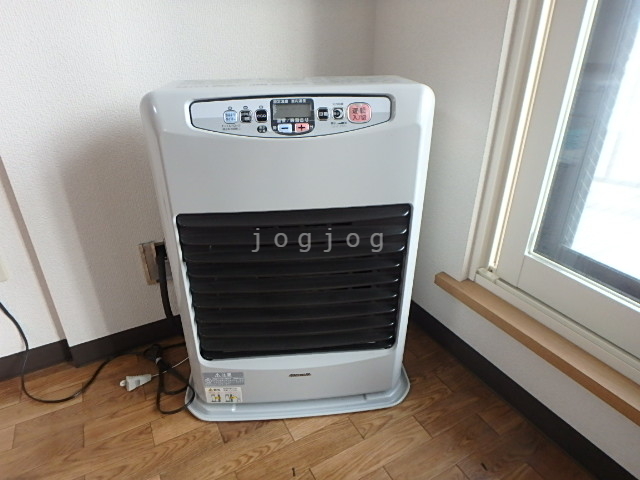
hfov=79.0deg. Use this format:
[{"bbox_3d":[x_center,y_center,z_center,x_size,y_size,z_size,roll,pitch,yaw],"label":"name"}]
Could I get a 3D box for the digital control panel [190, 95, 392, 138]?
[{"bbox_3d":[-0.039,-0.185,0.580,0.299,0.063,0.022,-3,26,-7],"label":"digital control panel"}]

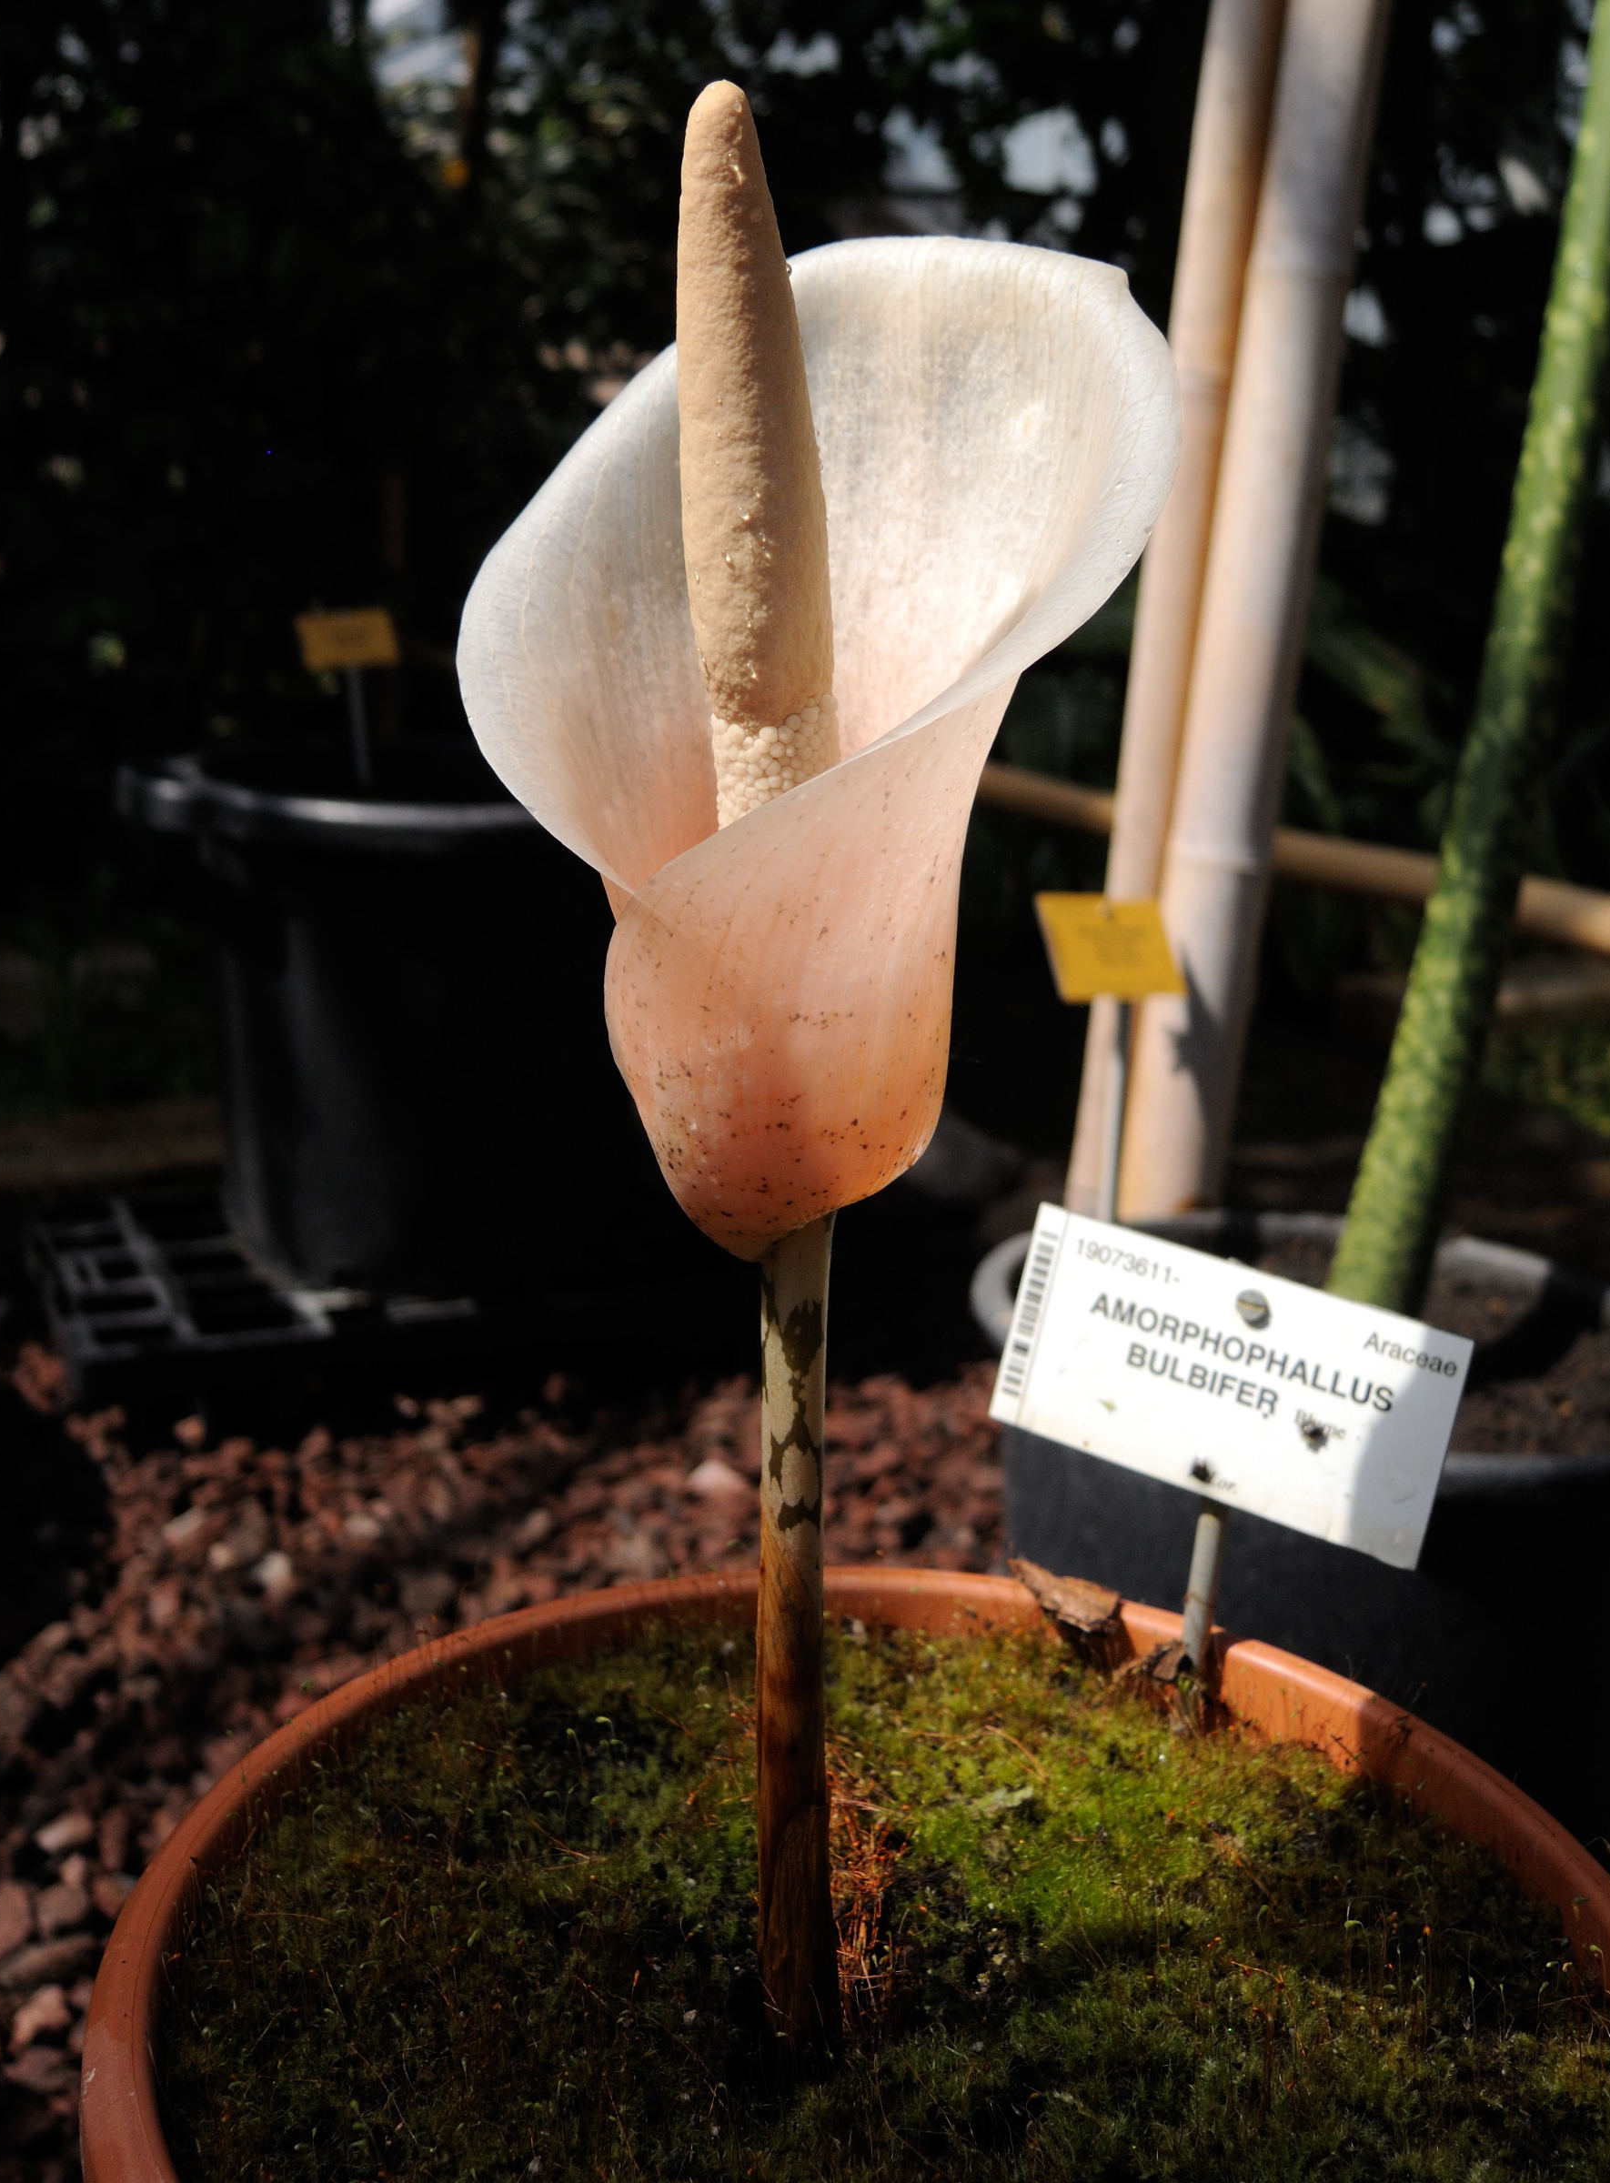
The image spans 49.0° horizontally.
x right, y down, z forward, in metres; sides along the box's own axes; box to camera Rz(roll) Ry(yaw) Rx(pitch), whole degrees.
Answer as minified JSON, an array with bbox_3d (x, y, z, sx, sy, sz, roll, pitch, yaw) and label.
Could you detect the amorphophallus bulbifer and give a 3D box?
[{"bbox_3d":[0.002,0.021,0.281,0.103,0.326,0.090,8,17,23],"label":"amorphophallus bulbifer"}]

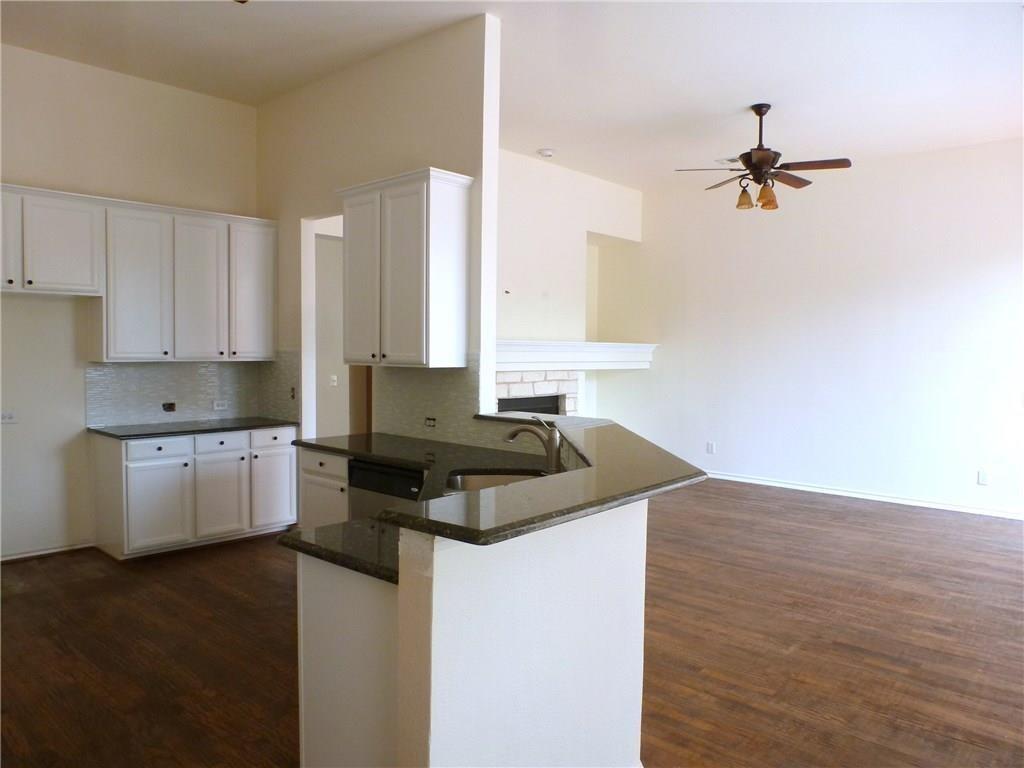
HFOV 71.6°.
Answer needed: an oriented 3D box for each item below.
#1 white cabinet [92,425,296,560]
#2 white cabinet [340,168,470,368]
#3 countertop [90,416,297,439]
[{"bbox_3d":[-2.413,0.778,5.504,0.618,0.862,1.291,4,4,43],"label":"white cabinet"},{"bbox_3d":[-0.695,-0.679,4.486,0.928,1.135,0.340,4,4,43],"label":"white cabinet"},{"bbox_3d":[-2.408,0.333,5.453,0.656,0.035,1.321,4,4,43],"label":"countertop"}]

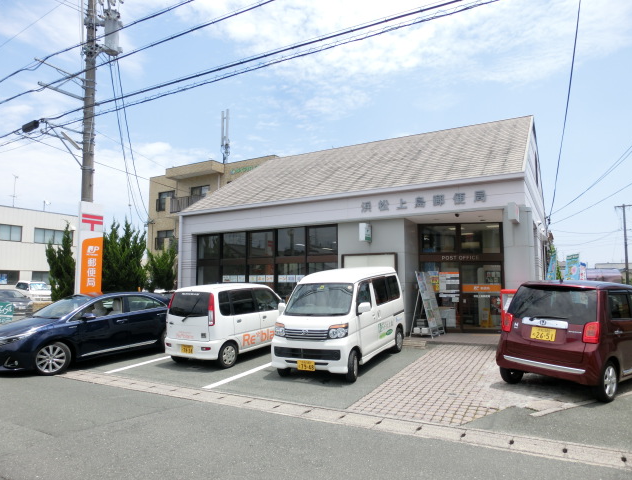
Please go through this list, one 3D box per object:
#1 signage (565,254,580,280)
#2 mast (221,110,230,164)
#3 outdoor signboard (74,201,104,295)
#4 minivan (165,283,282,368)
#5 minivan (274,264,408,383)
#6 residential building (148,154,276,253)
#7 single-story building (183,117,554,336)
[{"bbox_3d":[9.249,1.406,16.000,0.550,1.800,0.060,-4,-6,29],"label":"signage"},{"bbox_3d":[-6.882,-7.765,33.558,0.750,4.420,0.600,-4,-6,29],"label":"mast"},{"bbox_3d":[-6.756,0.855,13.238,0.280,4.040,0.710,-4,-6,29],"label":"outdoor signboard"},{"bbox_3d":[-1.692,1.818,10.231,1.490,1.640,3.400,-4,-4,32],"label":"minivan"},{"bbox_3d":[0.565,1.545,8.882,1.510,1.870,3.400,-4,-4,28],"label":"minivan"},{"bbox_3d":[-5.153,-0.098,34.494,11.800,9.100,10.500,-4,-6,29],"label":"residential building"},{"bbox_3d":[3.041,-0.570,19.079,12.100,7.600,12.600,-4,-6,29],"label":"single-story building"}]

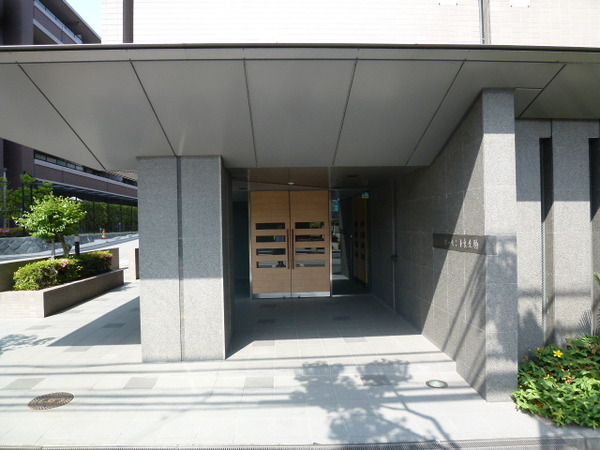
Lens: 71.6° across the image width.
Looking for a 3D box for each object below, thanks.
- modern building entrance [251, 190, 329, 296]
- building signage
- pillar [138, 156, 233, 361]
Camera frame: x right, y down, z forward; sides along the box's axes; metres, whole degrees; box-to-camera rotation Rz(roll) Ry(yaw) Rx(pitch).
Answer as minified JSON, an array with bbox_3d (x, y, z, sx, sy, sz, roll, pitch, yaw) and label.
[{"bbox_3d":[-0.190,0.410,8.760,1.680,2.260,0.120,-1,0,-3],"label":"modern building entrance"},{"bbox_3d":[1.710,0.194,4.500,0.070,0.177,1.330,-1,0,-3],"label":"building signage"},{"bbox_3d":[-1.420,0.400,5.420,0.985,2.420,1.030,-1,0,-3],"label":"pillar"}]

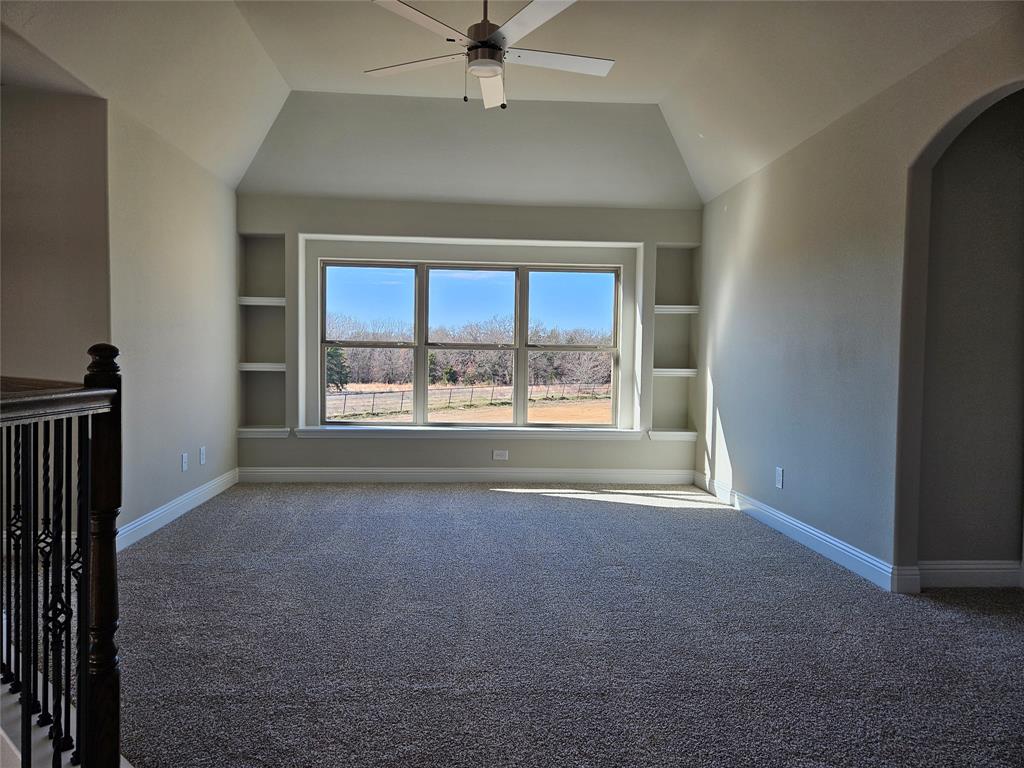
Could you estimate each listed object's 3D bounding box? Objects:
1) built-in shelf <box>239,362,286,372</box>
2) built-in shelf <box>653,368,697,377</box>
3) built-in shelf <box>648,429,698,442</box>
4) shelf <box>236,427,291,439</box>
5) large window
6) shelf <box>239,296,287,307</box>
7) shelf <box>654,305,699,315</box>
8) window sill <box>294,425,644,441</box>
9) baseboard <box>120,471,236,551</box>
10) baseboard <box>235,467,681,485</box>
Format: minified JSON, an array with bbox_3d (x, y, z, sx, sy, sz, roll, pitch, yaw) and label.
[{"bbox_3d":[-2.098,-0.146,5.812,0.386,0.066,0.250,1,2,-4],"label":"built-in shelf"},{"bbox_3d":[1.426,-0.104,6.079,0.402,0.064,0.250,1,2,-4],"label":"built-in shelf"},{"bbox_3d":[1.402,0.452,6.093,0.437,0.078,0.266,1,2,-4],"label":"built-in shelf"},{"bbox_3d":[-2.088,0.406,5.828,0.428,0.078,0.266,1,2,-4],"label":"shelf"},{"bbox_3d":[-0.355,-0.345,6.110,2.658,1.450,0.083,1,2,-4],"label":"large window"},{"bbox_3d":[-2.089,-0.694,5.789,0.386,0.064,0.250,1,2,-4],"label":"shelf"},{"bbox_3d":[1.433,-0.659,6.056,0.399,0.067,0.250,1,2,-4],"label":"shelf"},{"bbox_3d":[-0.346,0.429,5.961,2.987,0.089,0.280,1,2,-4],"label":"window sill"},{"bbox_3d":[-2.229,0.817,4.687,0.018,0.126,2.077,1,2,-4],"label":"baseboard"},{"bbox_3d":[-0.339,0.797,5.880,3.936,0.126,0.018,1,2,-4],"label":"baseboard"}]

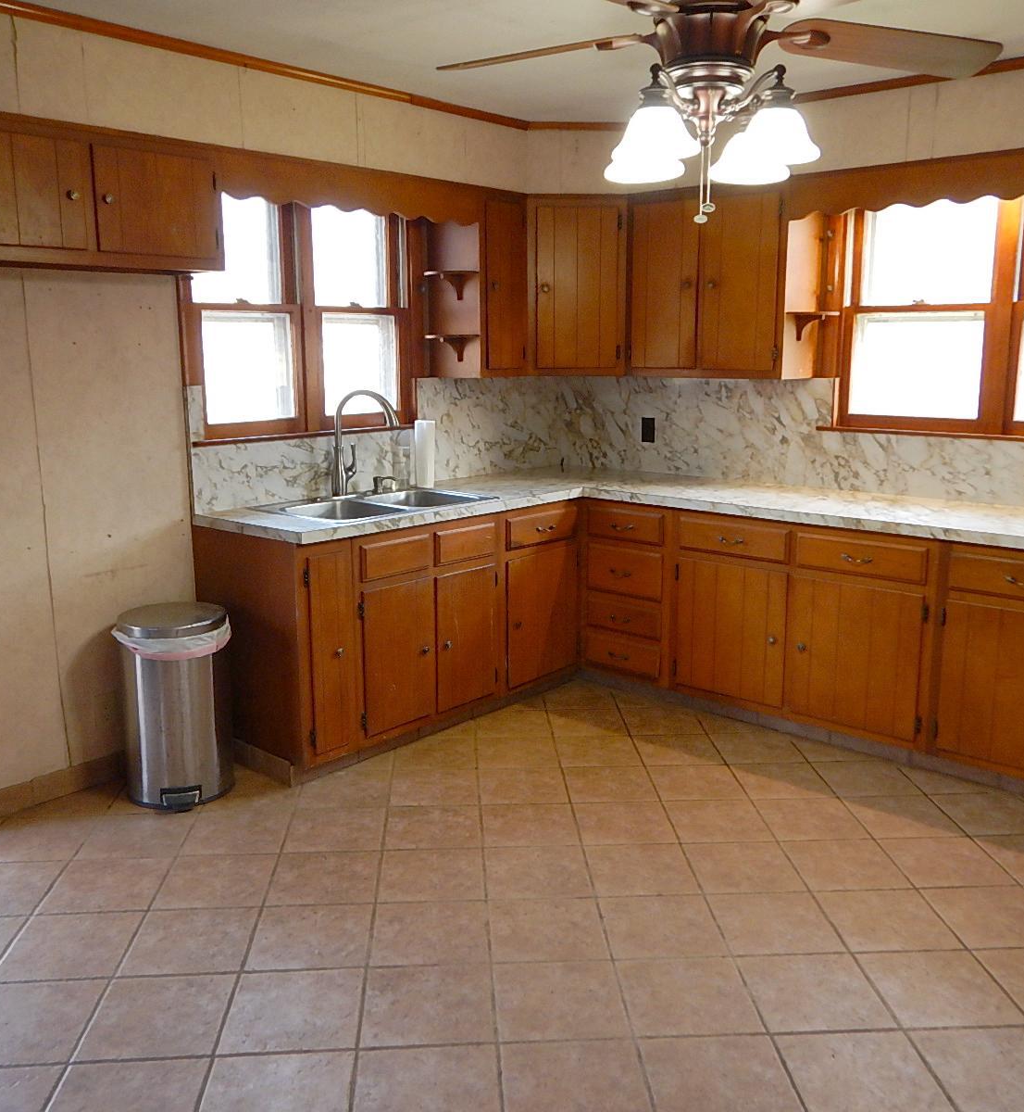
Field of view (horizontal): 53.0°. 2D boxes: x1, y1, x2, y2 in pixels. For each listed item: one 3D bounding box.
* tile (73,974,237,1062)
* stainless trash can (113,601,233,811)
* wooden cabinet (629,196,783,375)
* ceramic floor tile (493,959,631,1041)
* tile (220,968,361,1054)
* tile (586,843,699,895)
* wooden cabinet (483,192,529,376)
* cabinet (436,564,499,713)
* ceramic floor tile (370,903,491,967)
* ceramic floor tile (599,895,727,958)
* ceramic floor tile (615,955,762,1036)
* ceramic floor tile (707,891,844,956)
[{"bbox_3d":[-0.813,1.064,2.379,0.303,0.010,0.303,-1,11,-3],"label":"tile"},{"bbox_3d":[-1.156,0.507,3.556,0.350,0.630,0.365,-3,12,-18],"label":"stainless trash can"},{"bbox_3d":[0.907,-1.184,4.513,0.765,0.790,0.320,10,15,40],"label":"wooden cabinet"},{"bbox_3d":[0.112,1.056,2.432,0.303,0.010,0.303,-1,11,-3],"label":"ceramic floor tile"},{"bbox_3d":[-0.503,1.060,2.396,0.302,0.010,0.302,-1,11,-3],"label":"tile"},{"bbox_3d":[0.385,0.936,3.056,0.303,0.010,0.303,-1,11,-3],"label":"tile"},{"bbox_3d":[-0.118,-1.183,4.517,0.280,0.750,0.270,10,15,41],"label":"wooden cabinet"},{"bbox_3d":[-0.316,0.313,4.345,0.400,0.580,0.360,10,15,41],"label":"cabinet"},{"bbox_3d":[-0.214,1.000,2.717,0.303,0.010,0.303,-1,11,-3],"label":"ceramic floor tile"},{"bbox_3d":[0.400,0.993,2.747,0.302,0.010,0.302,-1,11,-3],"label":"ceramic floor tile"},{"bbox_3d":[0.416,1.042,2.428,0.302,0.010,0.302,-1,11,-3],"label":"ceramic floor tile"},{"bbox_3d":[0.703,0.980,2.739,0.302,0.010,0.302,-1,11,-3],"label":"ceramic floor tile"}]

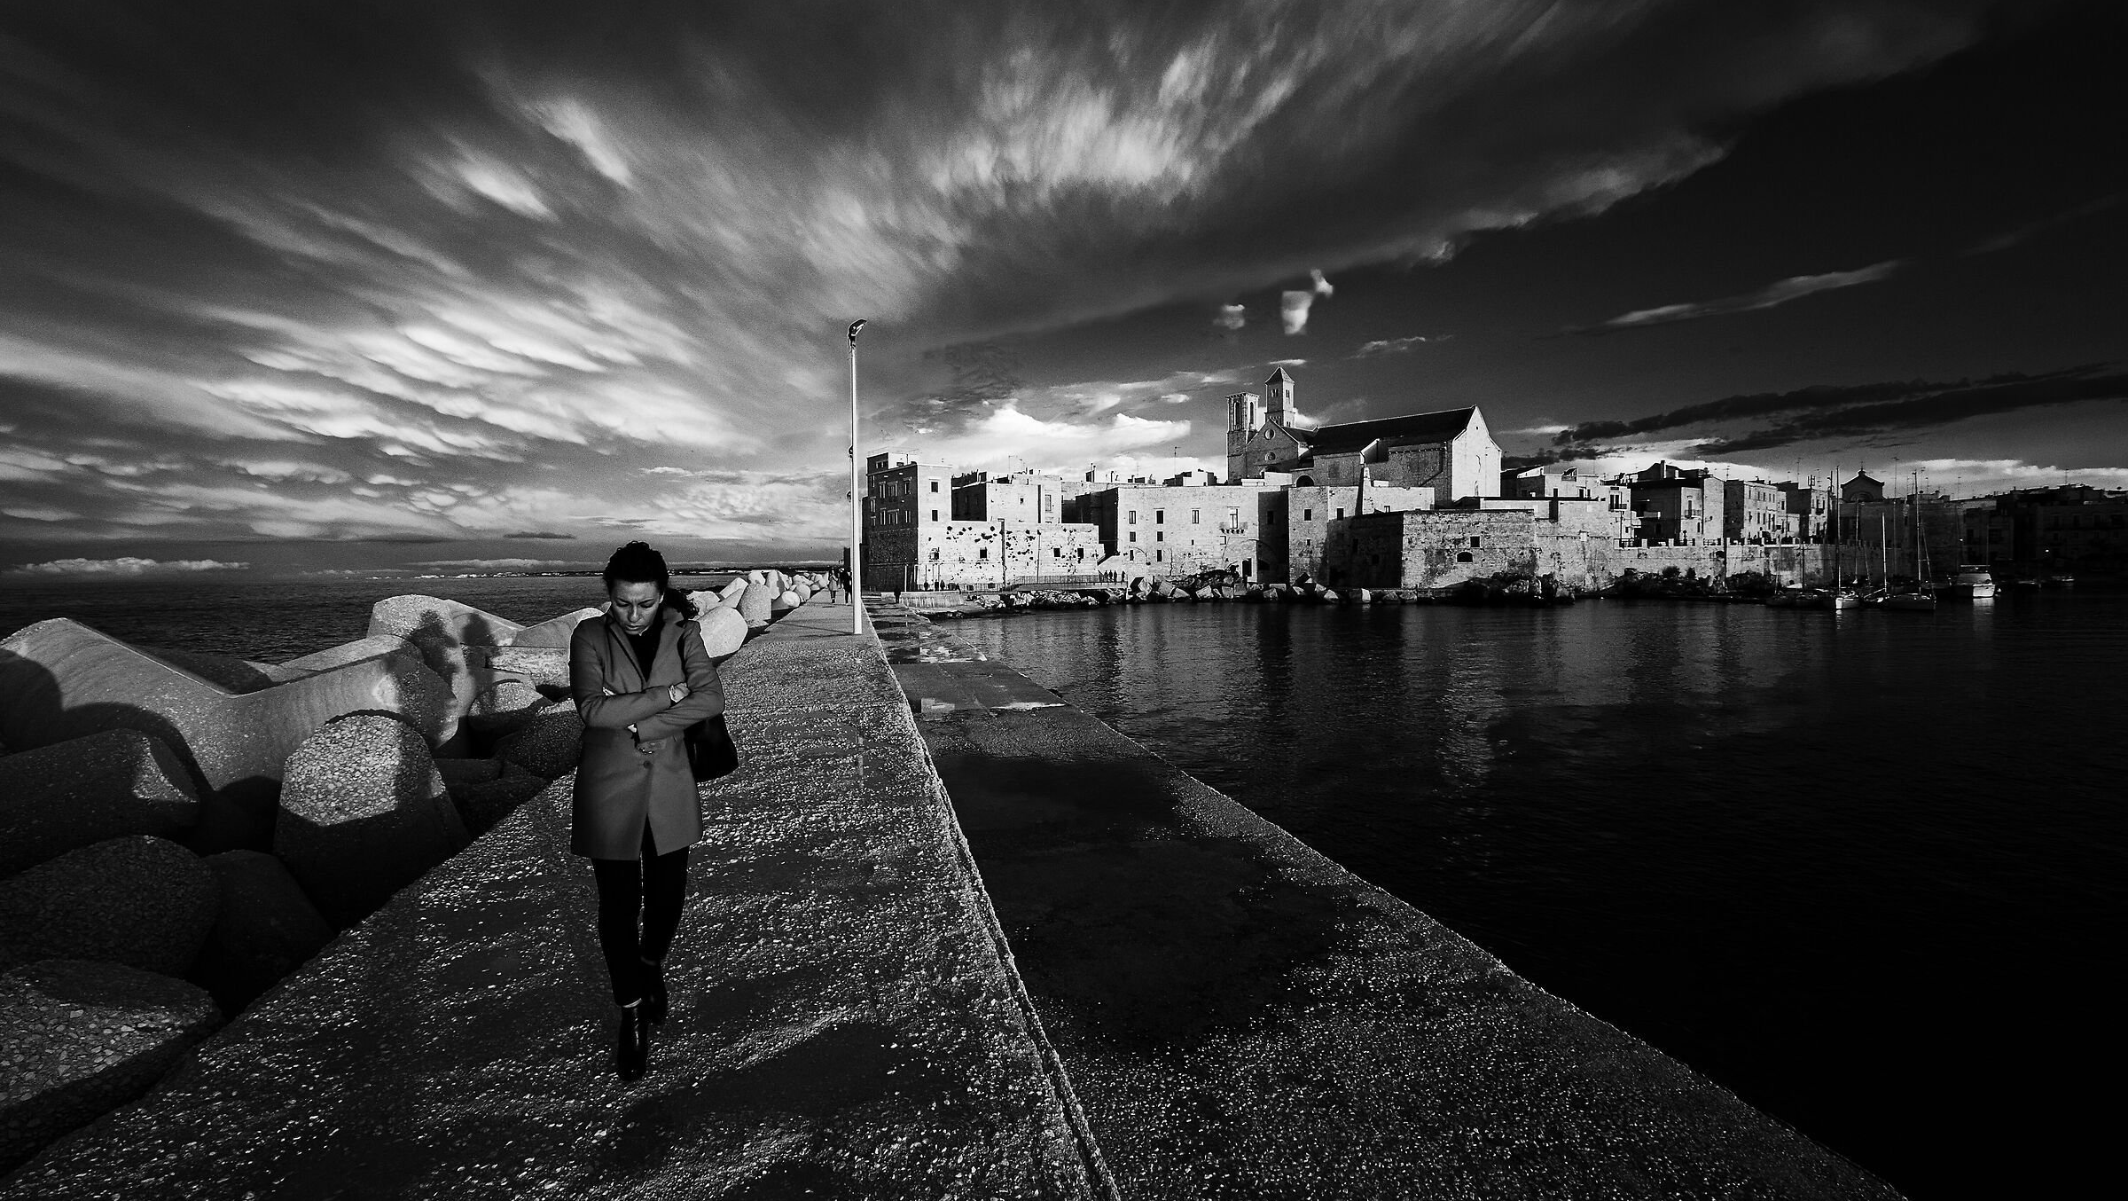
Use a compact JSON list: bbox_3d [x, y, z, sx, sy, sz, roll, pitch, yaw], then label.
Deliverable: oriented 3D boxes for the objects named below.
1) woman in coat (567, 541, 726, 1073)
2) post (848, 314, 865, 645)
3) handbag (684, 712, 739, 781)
[{"bbox_3d":[-1.365,0.620,2.900,0.490,1.630,0.460,-1,2,-19],"label":"woman in coat"},{"bbox_3d":[-5.140,-3.050,22.100,0.450,7.800,0.300,0,2,0],"label":"post"},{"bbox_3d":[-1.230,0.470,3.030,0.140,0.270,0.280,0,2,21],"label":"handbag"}]

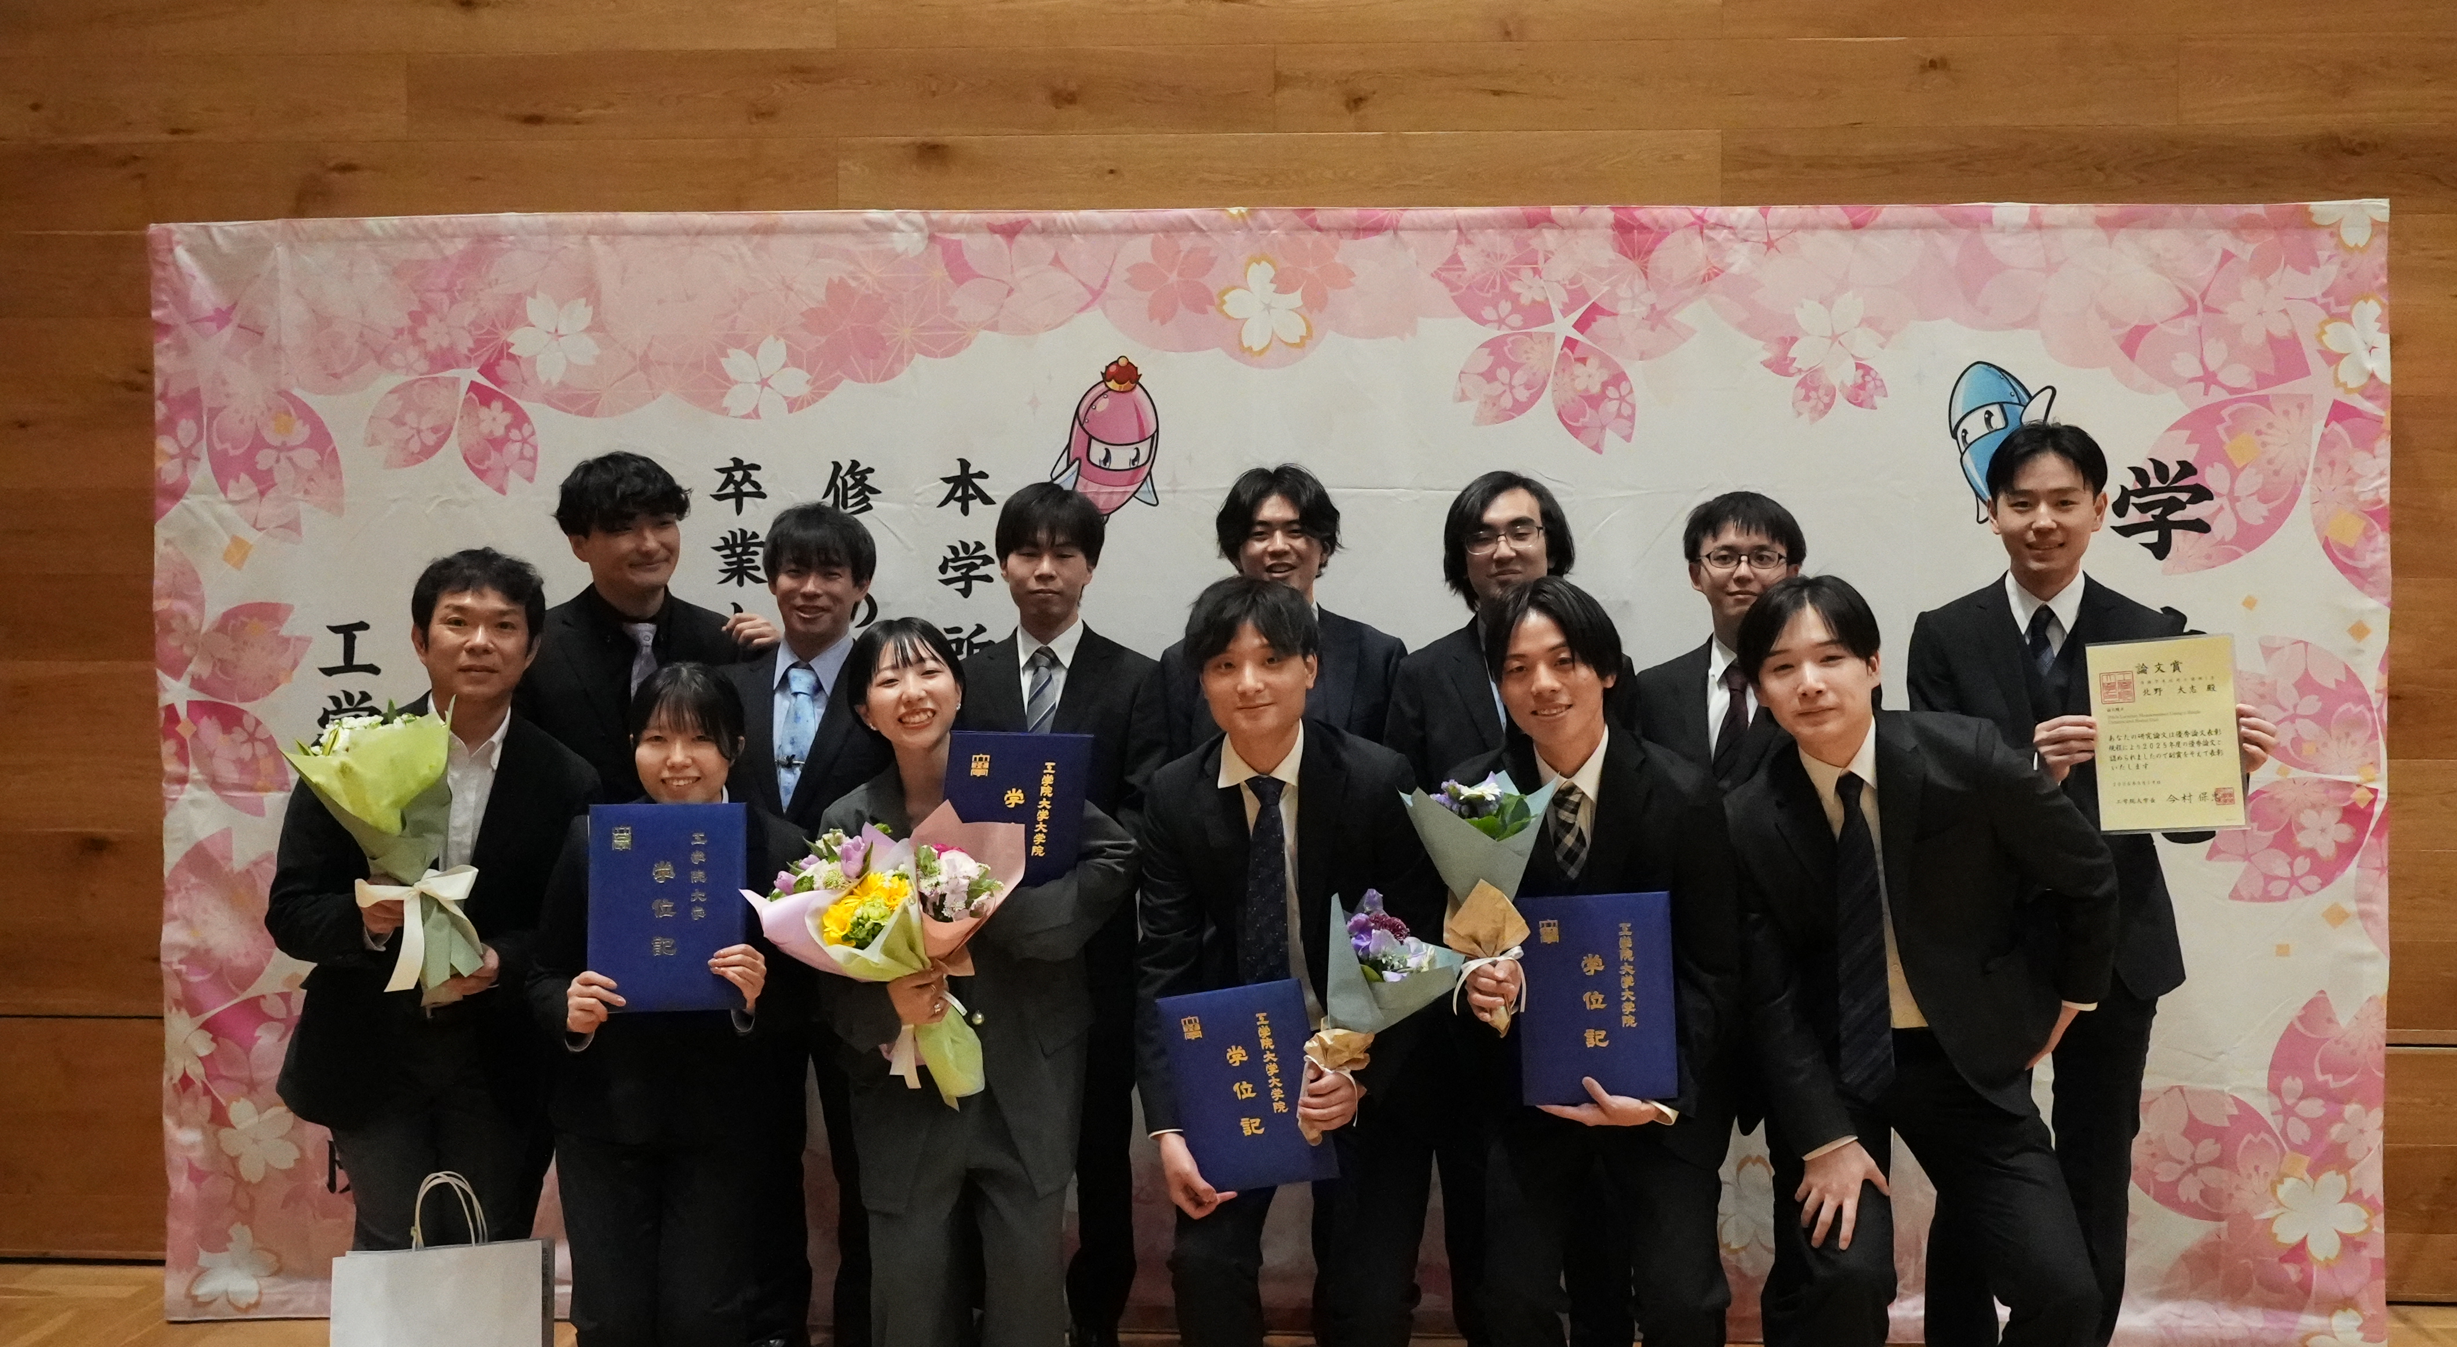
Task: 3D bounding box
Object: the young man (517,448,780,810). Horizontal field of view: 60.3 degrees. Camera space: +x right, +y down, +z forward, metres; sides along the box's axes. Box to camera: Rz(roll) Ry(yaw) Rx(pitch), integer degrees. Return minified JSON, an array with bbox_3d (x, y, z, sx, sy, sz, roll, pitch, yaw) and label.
[{"bbox_3d":[-1.063,0.472,3.838,0.525,1.747,0.354,0,0,-16],"label":"young man"}]

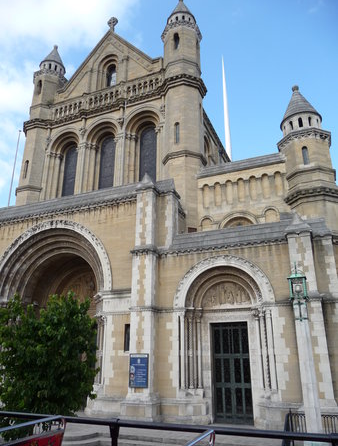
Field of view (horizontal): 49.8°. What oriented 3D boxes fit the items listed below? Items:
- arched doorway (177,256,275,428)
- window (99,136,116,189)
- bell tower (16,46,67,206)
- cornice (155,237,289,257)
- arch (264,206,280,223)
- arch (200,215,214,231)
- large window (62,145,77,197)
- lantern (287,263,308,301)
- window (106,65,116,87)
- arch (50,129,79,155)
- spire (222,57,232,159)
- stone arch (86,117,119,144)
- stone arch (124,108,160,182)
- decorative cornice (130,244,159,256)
[{"bbox_3d":[2.840,5.620,18.174,5.225,7.964,1.120,-8,-21,22],"label":"arched doorway"},{"bbox_3d":[-5.340,-5.110,32.002,1.566,5.562,0.350,-8,-21,22],"label":"window"},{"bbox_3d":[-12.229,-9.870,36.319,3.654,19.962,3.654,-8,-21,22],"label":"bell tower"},{"bbox_3d":[2.591,1.234,18.805,6.791,0.300,0.350,-8,-21,22],"label":"cornice"},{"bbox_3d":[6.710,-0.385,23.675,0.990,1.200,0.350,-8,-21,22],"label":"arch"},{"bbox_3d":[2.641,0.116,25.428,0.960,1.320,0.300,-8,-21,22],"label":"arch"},{"bbox_3d":[-8.966,-4.589,33.458,1.566,5.562,0.350,-8,-21,22],"label":"large window"},{"bbox_3d":[4.612,2.087,13.074,0.620,1.380,0.620,-8,-21,22],"label":"lantern"},{"bbox_3d":[-5.563,-14.265,35.196,1.080,2.800,0.500,-8,-21,22],"label":"window"},{"bbox_3d":[-9.374,-7.511,33.683,3.420,2.160,0.850,-8,-21,22],"label":"arch"},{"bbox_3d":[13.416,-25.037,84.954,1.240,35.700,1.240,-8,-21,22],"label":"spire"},{"bbox_3d":[-5.741,-8.177,32.679,3.520,2.537,1.000,-8,-21,22],"label":"stone arch"},{"bbox_3d":[-2.001,-6.281,30.336,3.440,7.783,1.150,-8,-21,22],"label":"stone arch"},{"bbox_3d":[-1.355,1.587,20.484,1.380,0.460,0.980,-8,-21,22],"label":"decorative cornice"}]

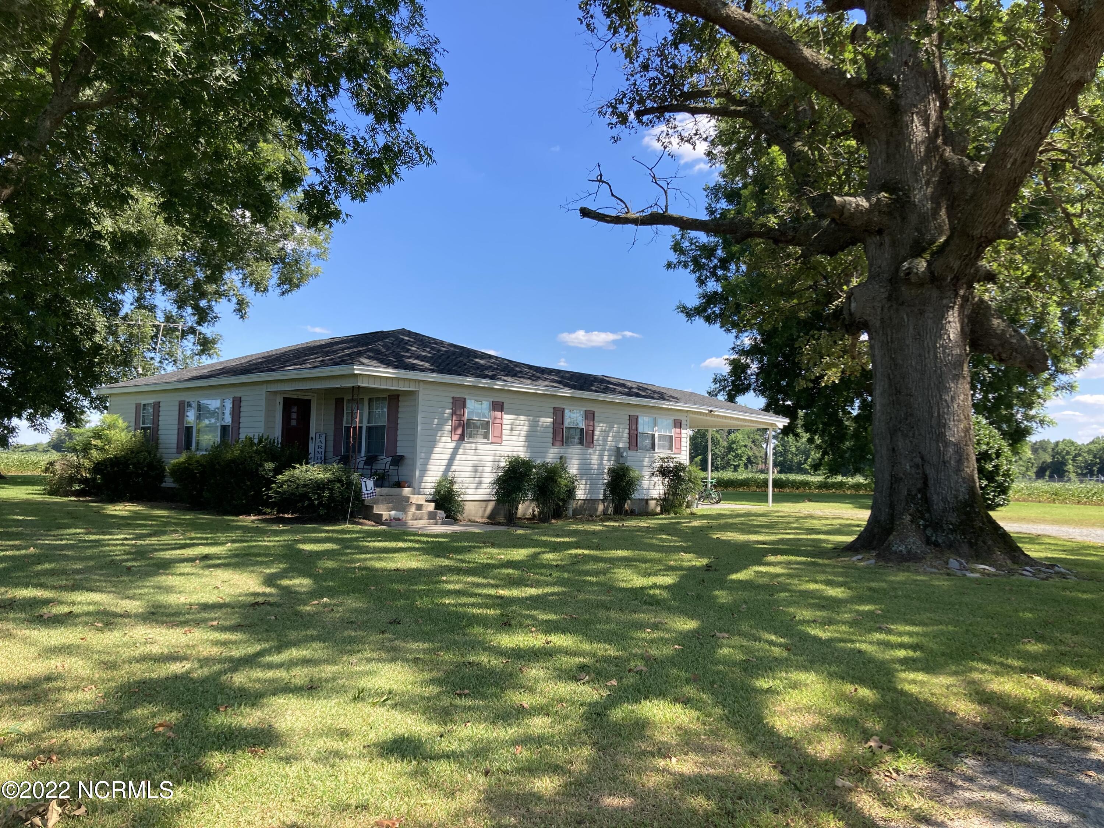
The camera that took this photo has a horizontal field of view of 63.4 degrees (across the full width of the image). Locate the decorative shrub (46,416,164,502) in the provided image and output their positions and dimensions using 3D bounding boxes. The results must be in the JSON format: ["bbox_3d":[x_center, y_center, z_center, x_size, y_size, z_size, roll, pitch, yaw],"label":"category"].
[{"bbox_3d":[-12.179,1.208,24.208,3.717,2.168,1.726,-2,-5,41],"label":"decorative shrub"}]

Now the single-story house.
[{"bbox_3d":[-2.369,0.222,29.189,12.302,5.575,19.231,-2,-5,41],"label":"single-story house"}]

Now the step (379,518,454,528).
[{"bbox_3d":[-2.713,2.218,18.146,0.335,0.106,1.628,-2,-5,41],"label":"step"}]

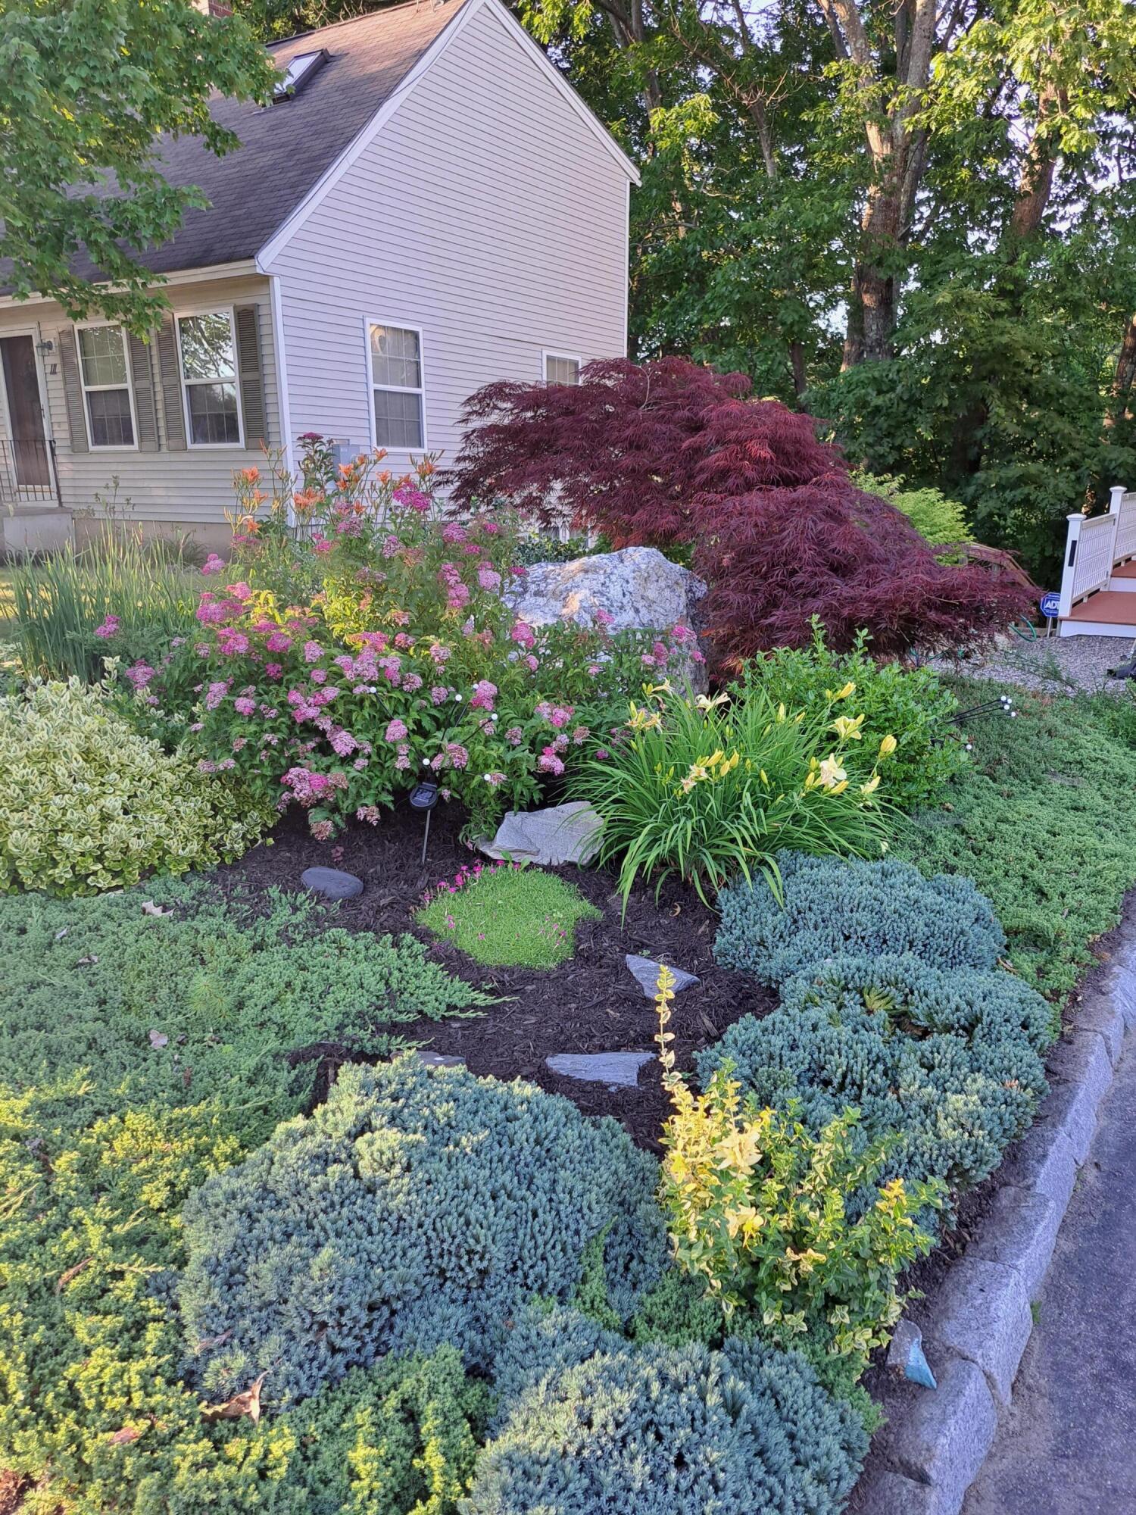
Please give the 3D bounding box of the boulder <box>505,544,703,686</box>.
[{"bbox_3d":[0.209,-0.658,5.700,1.100,0.920,0.850,0,14,0],"label":"boulder"}]

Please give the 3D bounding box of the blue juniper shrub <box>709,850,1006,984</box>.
[{"bbox_3d":[0.875,0.455,3.150,0.860,0.300,0.720,0,15,0],"label":"blue juniper shrub"}]

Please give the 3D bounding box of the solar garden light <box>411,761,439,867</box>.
[{"bbox_3d":[-0.498,0.195,3.650,0.100,0.360,0.100,1,14,5],"label":"solar garden light"}]

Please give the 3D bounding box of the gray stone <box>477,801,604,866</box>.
[{"bbox_3d":[-0.095,0.273,3.750,0.440,0.160,0.280,0,14,0],"label":"gray stone"}]

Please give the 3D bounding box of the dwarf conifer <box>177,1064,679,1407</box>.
[{"bbox_3d":[-0.255,0.735,1.870,0.870,0.320,0.720,0,14,0],"label":"dwarf conifer"}]

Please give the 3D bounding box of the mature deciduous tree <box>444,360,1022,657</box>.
[{"bbox_3d":[1.108,-1.550,7.000,3.500,2.100,2.800,0,14,0],"label":"mature deciduous tree"}]

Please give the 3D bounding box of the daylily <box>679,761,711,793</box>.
[{"bbox_3d":[0.439,0.069,3.620,0.105,0.100,0.095,3,15,10],"label":"daylily"}]

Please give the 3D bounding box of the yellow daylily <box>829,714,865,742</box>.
[{"bbox_3d":[1.014,-0.110,3.820,0.125,0.100,0.100,0,14,0],"label":"yellow daylily"}]

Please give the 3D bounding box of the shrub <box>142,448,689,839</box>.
[{"bbox_3d":[-0.645,-0.613,4.600,2.200,1.330,1.650,0,14,0],"label":"shrub"}]

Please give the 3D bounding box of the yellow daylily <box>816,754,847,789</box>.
[{"bbox_3d":[0.928,0.052,3.700,0.108,0.120,0.100,-1,14,-5],"label":"yellow daylily"}]

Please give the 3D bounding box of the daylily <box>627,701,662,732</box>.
[{"bbox_3d":[0.280,-0.150,3.850,0.125,0.105,0.100,3,15,10],"label":"daylily"}]

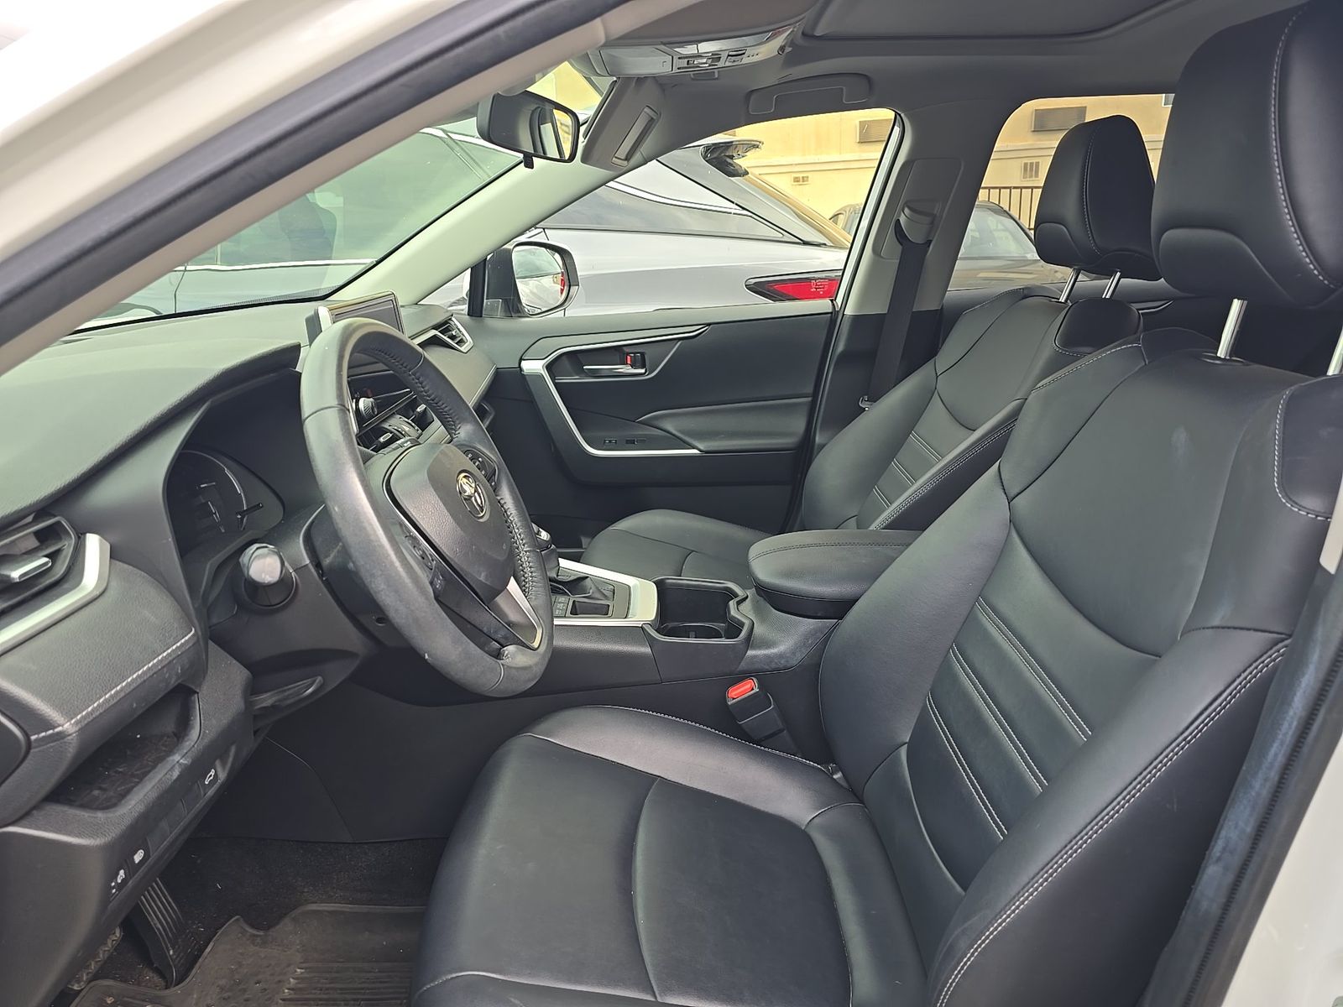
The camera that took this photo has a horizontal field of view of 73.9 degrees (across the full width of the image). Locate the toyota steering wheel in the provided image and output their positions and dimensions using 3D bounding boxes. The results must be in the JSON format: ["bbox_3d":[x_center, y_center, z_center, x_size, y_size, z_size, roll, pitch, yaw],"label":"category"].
[{"bbox_3d":[-0.221,0.006,0.826,0.090,0.370,0.370,-23,15,9],"label":"toyota steering wheel"}]

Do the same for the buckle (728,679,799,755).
[{"bbox_3d":[0.125,0.283,1.165,0.043,0.120,0.028,-30,15,9],"label":"buckle"}]

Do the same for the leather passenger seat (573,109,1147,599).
[{"bbox_3d":[0.277,-0.079,1.547,0.990,1.060,0.530,-3,17,3],"label":"leather passenger seat"}]

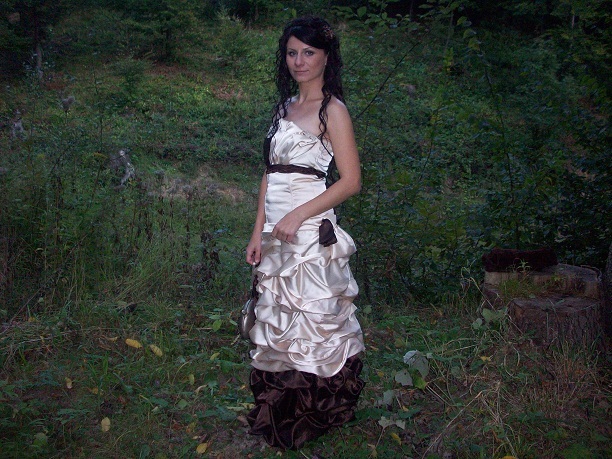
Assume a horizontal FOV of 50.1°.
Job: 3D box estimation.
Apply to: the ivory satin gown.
[{"bbox_3d":[0.000,0.192,2.658,0.460,1.257,0.460,7,10,43],"label":"ivory satin gown"}]

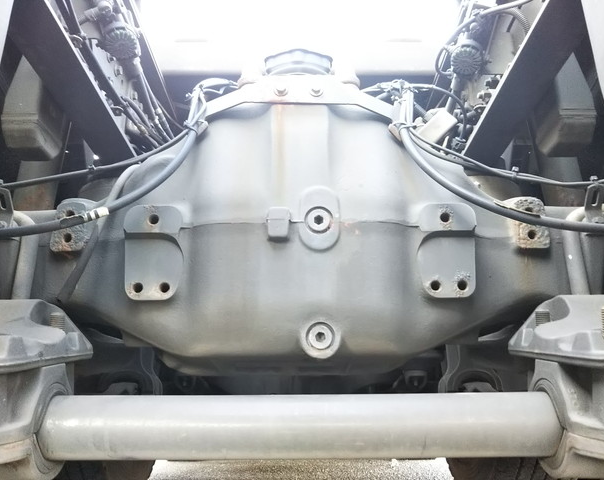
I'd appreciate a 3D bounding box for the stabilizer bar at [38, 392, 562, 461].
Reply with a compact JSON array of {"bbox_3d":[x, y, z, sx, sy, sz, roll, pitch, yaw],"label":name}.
[{"bbox_3d":[-0.002,0.231,0.687,0.630,0.077,0.077,0,-9,0],"label":"stabilizer bar"}]

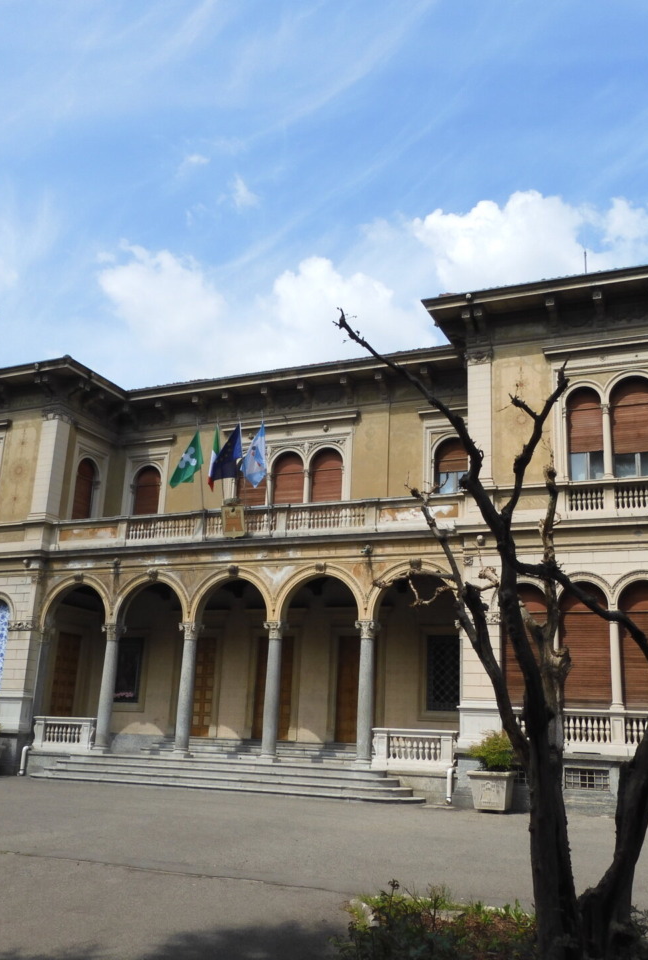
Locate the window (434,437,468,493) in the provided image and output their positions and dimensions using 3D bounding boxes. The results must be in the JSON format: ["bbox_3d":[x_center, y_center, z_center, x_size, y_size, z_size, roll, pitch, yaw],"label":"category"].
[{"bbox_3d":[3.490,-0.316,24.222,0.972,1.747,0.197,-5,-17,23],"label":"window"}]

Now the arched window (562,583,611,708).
[{"bbox_3d":[5.635,3.540,19.066,1.030,2.624,0.090,-4,-17,23],"label":"arched window"}]

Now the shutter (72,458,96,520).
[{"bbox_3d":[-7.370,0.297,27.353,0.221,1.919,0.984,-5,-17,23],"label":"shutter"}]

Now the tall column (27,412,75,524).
[{"bbox_3d":[-8.128,-0.418,26.468,0.620,3.350,0.620,-5,-17,23],"label":"tall column"}]

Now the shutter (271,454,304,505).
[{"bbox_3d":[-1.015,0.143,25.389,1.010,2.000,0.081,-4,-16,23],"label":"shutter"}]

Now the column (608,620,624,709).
[{"bbox_3d":[6.057,3.767,18.436,0.270,1.930,0.270,-5,-17,23],"label":"column"}]

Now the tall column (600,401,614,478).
[{"bbox_3d":[6.371,-0.883,19.901,0.214,1.788,0.210,-4,-17,23],"label":"tall column"}]

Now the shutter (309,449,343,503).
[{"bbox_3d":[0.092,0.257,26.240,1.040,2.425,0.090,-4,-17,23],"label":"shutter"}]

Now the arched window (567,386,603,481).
[{"bbox_3d":[5.828,-1.012,19.783,0.828,2.171,0.222,-4,-16,23],"label":"arched window"}]

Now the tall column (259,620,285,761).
[{"bbox_3d":[-1.267,5.082,21.531,0.406,3.272,0.406,-5,-17,23],"label":"tall column"}]

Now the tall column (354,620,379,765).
[{"bbox_3d":[0.956,4.907,20.588,0.406,3.284,0.406,-5,-17,23],"label":"tall column"}]

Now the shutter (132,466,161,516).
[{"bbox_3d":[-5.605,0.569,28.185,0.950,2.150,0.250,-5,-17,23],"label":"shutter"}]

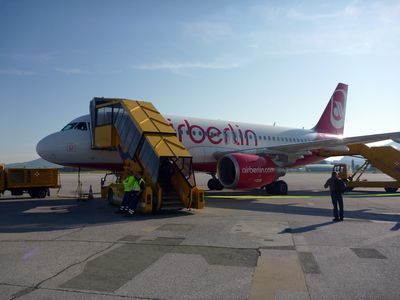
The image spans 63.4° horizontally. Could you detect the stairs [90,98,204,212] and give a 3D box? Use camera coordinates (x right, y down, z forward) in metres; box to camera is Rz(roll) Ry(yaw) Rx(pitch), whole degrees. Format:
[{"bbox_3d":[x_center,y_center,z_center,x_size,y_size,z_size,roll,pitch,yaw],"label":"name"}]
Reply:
[{"bbox_3d":[-3.030,-0.143,16.644,3.160,5.970,6.900,2,-4,-33],"label":"stairs"}]

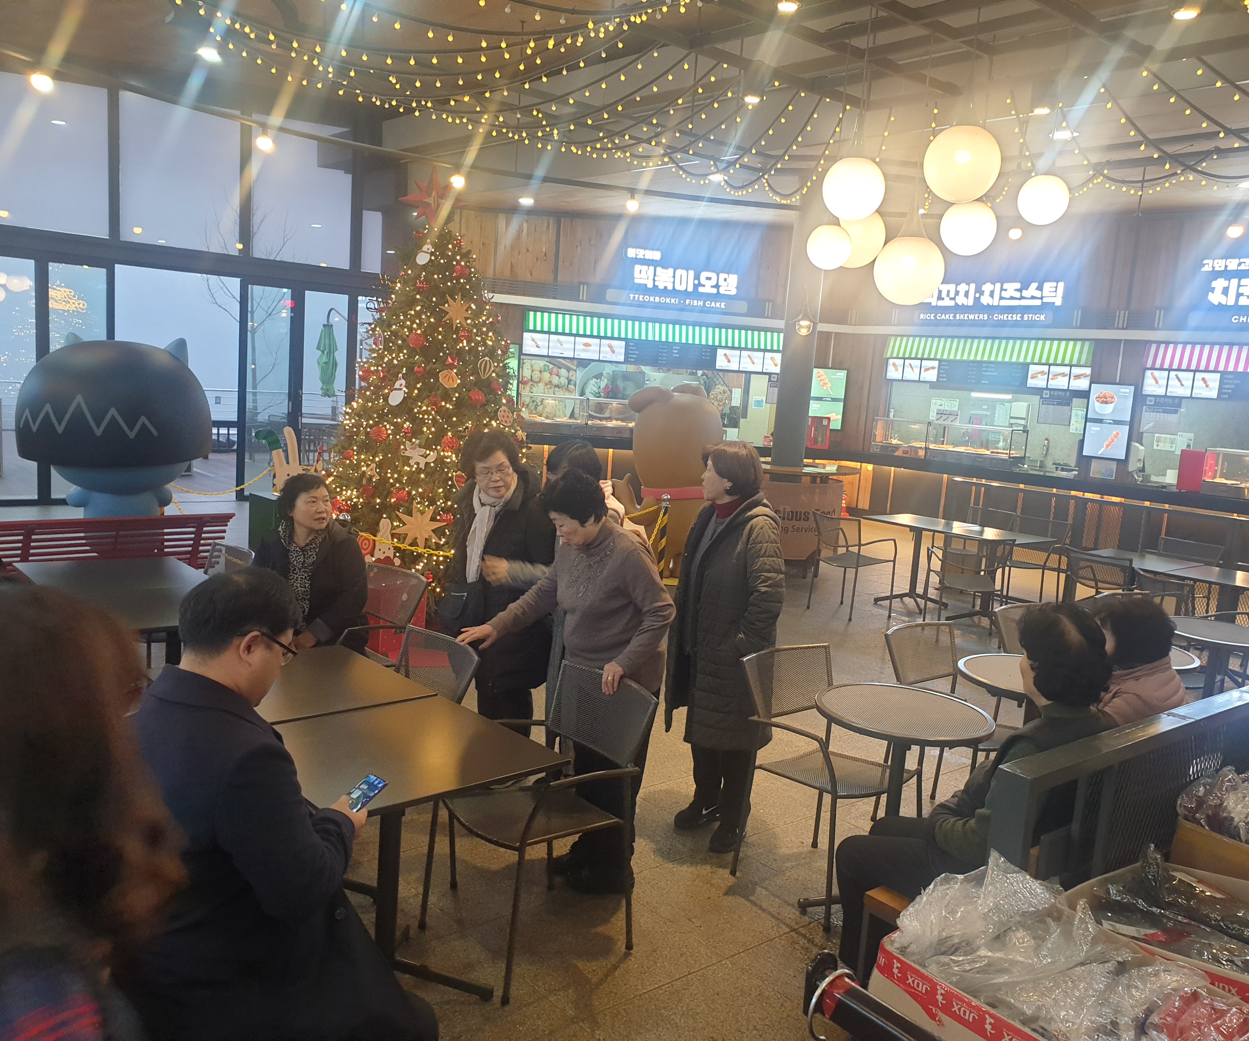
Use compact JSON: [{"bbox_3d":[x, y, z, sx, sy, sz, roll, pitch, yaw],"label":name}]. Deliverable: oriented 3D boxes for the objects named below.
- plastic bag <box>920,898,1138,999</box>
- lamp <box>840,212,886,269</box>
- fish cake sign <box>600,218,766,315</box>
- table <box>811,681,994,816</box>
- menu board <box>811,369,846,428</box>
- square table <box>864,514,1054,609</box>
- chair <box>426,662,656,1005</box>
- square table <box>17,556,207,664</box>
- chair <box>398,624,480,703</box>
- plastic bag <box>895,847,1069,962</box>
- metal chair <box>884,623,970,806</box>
[{"bbox_3d":[0.696,0.737,1.796,0.340,0.090,0.190,0,9,-26],"label":"plastic bag"},{"bbox_3d":[1.247,-1.479,5.500,0.290,0.300,0.290,5,8,10],"label":"lamp"},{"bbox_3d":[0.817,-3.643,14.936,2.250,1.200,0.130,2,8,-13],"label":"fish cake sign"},{"bbox_3d":[0.982,1.037,3.809,0.635,0.712,0.635,4,8,0],"label":"table"},{"bbox_3d":[3.247,-1.919,16.500,0.565,0.965,0.060,6,8,16],"label":"menu board"},{"bbox_3d":[2.977,0.420,9.429,0.700,0.710,1.560,-2,10,-39],"label":"square table"},{"bbox_3d":[-0.276,0.947,3.343,0.545,0.845,0.535,-3,10,-40],"label":"chair"},{"bbox_3d":[-2.181,0.663,4.653,0.700,0.730,1.400,-3,10,-40],"label":"square table"},{"bbox_3d":[-0.867,0.849,3.623,0.560,0.835,0.550,-3,10,-40],"label":"chair"},{"bbox_3d":[0.718,0.791,2.120,0.310,0.150,0.240,-1,9,-32],"label":"plastic bag"},{"bbox_3d":[1.442,0.916,4.437,0.535,0.845,0.545,-3,10,-41],"label":"metal chair"}]

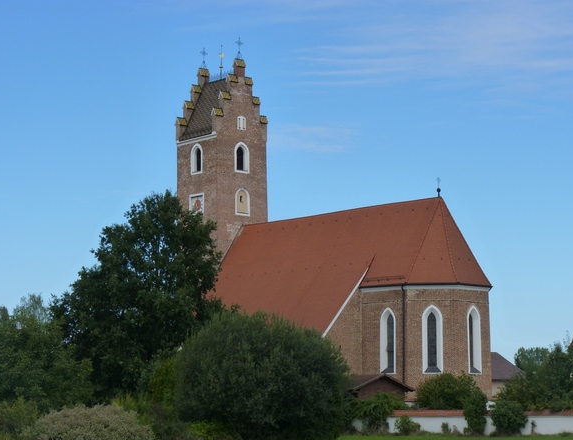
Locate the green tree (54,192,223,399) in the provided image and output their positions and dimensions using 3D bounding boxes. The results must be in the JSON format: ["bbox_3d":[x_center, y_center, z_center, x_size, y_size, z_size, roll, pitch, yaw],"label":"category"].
[{"bbox_3d":[-11.014,6.645,122.000,12.483,17.623,11.500,0,-7,-5],"label":"green tree"}]

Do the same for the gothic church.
[{"bbox_3d":[3.588,0.373,150.099,16.457,35.082,36.483,5,-9,-40],"label":"gothic church"}]

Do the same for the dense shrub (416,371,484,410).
[{"bbox_3d":[12.361,13.726,126.000,5.157,4.323,4.600,-1,-7,6],"label":"dense shrub"}]

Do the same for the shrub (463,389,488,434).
[{"bbox_3d":[13.707,13.889,120.500,1.741,3.336,1.700,-1,-7,6],"label":"shrub"}]

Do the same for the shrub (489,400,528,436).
[{"bbox_3d":[16.034,14.318,120.000,2.744,2.564,2.400,-1,-7,8],"label":"shrub"}]

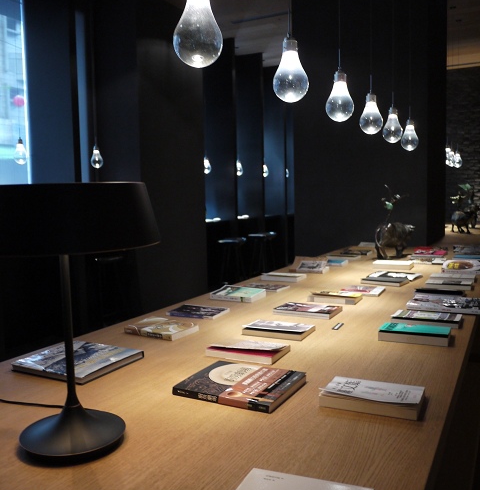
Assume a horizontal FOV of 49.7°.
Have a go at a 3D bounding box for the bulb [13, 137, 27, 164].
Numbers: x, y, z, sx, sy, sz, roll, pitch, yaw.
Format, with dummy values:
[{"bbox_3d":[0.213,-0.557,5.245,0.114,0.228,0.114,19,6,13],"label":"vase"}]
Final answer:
[{"bbox_3d":[-1.869,-0.801,4.403,0.118,0.224,0.118,1,6,28],"label":"bulb"}]

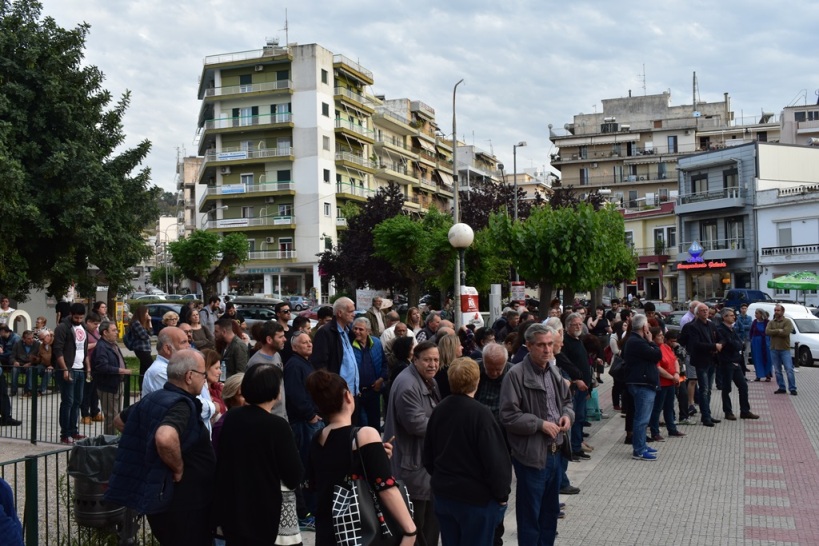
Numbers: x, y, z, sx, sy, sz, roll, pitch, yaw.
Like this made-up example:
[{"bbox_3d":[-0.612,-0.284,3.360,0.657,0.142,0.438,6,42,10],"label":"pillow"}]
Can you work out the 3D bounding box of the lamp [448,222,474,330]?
[{"bbox_3d":[0.963,0.684,14.976,0.460,3.200,0.460,0,-1,0],"label":"lamp"}]

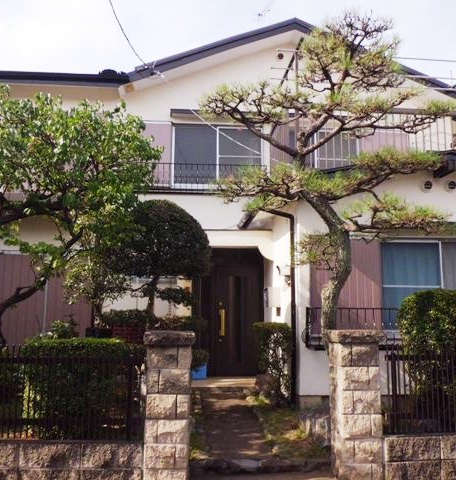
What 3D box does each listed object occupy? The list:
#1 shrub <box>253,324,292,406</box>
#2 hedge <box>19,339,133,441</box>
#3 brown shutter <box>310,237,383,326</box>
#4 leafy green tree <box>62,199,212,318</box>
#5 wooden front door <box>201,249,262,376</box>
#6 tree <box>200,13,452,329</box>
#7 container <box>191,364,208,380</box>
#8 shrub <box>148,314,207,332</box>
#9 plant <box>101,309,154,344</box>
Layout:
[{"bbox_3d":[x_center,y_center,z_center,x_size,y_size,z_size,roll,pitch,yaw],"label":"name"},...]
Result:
[{"bbox_3d":[0.626,1.713,6.713,0.561,1.092,0.550,1,-8,-4],"label":"shrub"},{"bbox_3d":[-1.453,1.466,4.856,1.010,0.864,0.800,1,-8,-4],"label":"hedge"},{"bbox_3d":[1.614,0.598,6.558,1.003,1.252,0.100,1,-8,-4],"label":"brown shutter"},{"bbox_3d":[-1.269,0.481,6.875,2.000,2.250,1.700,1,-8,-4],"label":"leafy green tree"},{"bbox_3d":[0.066,1.302,8.679,1.159,2.258,0.100,1,-8,-4],"label":"wooden front door"},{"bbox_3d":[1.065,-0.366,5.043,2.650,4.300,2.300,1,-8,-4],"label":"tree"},{"bbox_3d":[-0.512,2.242,8.153,0.360,0.290,0.300,1,-8,-4],"label":"container"},{"bbox_3d":[-0.703,1.190,6.768,0.827,0.308,0.700,1,-8,-4],"label":"shrub"},{"bbox_3d":[-1.415,1.251,6.755,0.760,0.580,0.480,1,-8,-4],"label":"plant"}]

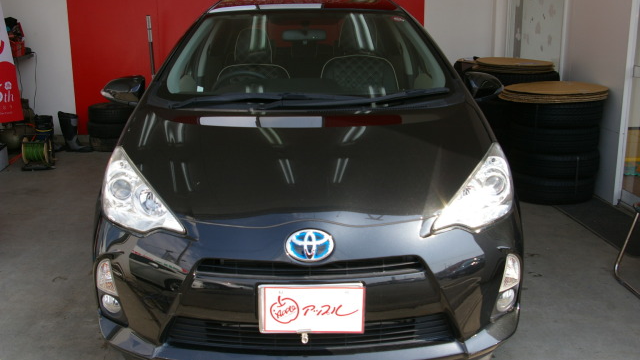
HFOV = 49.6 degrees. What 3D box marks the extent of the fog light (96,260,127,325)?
[{"bbox_3d":[-0.752,0.387,2.470,0.115,0.215,0.140,2,14,7],"label":"fog light"}]

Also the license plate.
[{"bbox_3d":[-0.024,0.409,2.190,0.330,0.165,0.020,-1,14,-2],"label":"license plate"}]

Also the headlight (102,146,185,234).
[{"bbox_3d":[-0.643,0.027,2.512,0.370,0.250,0.480,0,14,2],"label":"headlight"}]

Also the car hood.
[{"bbox_3d":[-0.050,-0.095,2.644,1.450,0.310,0.900,-1,14,-2],"label":"car hood"}]

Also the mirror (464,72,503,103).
[{"bbox_3d":[0.775,-0.440,3.361,0.230,0.155,0.150,-1,14,-2],"label":"mirror"}]

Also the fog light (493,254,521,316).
[{"bbox_3d":[0.682,0.366,2.531,0.115,0.215,0.140,-3,14,-12],"label":"fog light"}]

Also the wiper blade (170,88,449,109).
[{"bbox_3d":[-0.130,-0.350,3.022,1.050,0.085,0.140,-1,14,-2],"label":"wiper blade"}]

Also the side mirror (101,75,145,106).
[{"bbox_3d":[-0.943,-0.415,3.288,0.230,0.155,0.150,-1,14,-2],"label":"side mirror"}]

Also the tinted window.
[{"bbox_3d":[-0.088,-0.614,3.352,1.340,0.410,0.900,-1,14,-2],"label":"tinted window"}]

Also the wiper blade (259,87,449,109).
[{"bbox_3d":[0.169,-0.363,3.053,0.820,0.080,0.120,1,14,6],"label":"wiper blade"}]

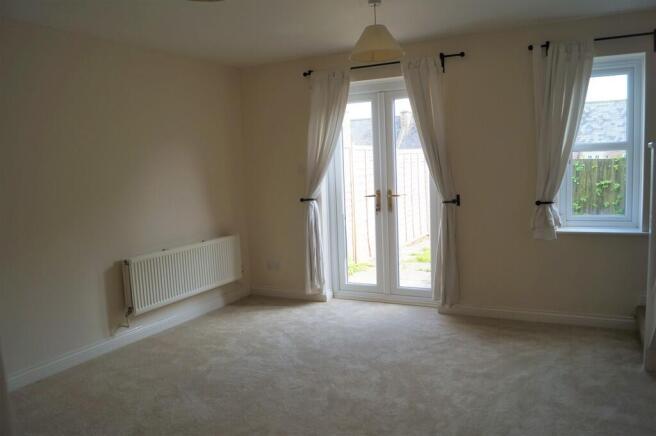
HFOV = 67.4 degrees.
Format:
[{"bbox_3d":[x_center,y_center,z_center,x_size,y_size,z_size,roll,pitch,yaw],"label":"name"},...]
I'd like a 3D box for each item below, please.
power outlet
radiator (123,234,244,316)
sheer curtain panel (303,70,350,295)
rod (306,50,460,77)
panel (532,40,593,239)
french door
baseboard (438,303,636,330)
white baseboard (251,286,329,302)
[{"bbox_3d":[-0.571,0.489,5.111,0.150,0.092,0.015,0,6,28],"label":"power outlet"},{"bbox_3d":[-1.222,0.463,4.362,0.090,0.453,1.365,0,6,28],"label":"radiator"},{"bbox_3d":[0.002,-0.301,4.628,0.540,2.100,0.120,0,6,28],"label":"sheer curtain panel"},{"bbox_3d":[0.438,-1.326,4.271,1.520,0.070,0.080,0,6,28],"label":"rod"},{"bbox_3d":[1.756,-0.562,3.671,0.430,1.485,0.120,0,6,28],"label":"panel"},{"bbox_3d":[0.523,-0.218,4.643,1.145,2.079,0.080,0,6,28],"label":"french door"},{"bbox_3d":[1.635,0.798,3.987,1.534,0.090,0.018,0,6,28],"label":"baseboard"},{"bbox_3d":[-0.420,0.796,5.069,0.916,0.090,0.018,0,6,28],"label":"white baseboard"}]

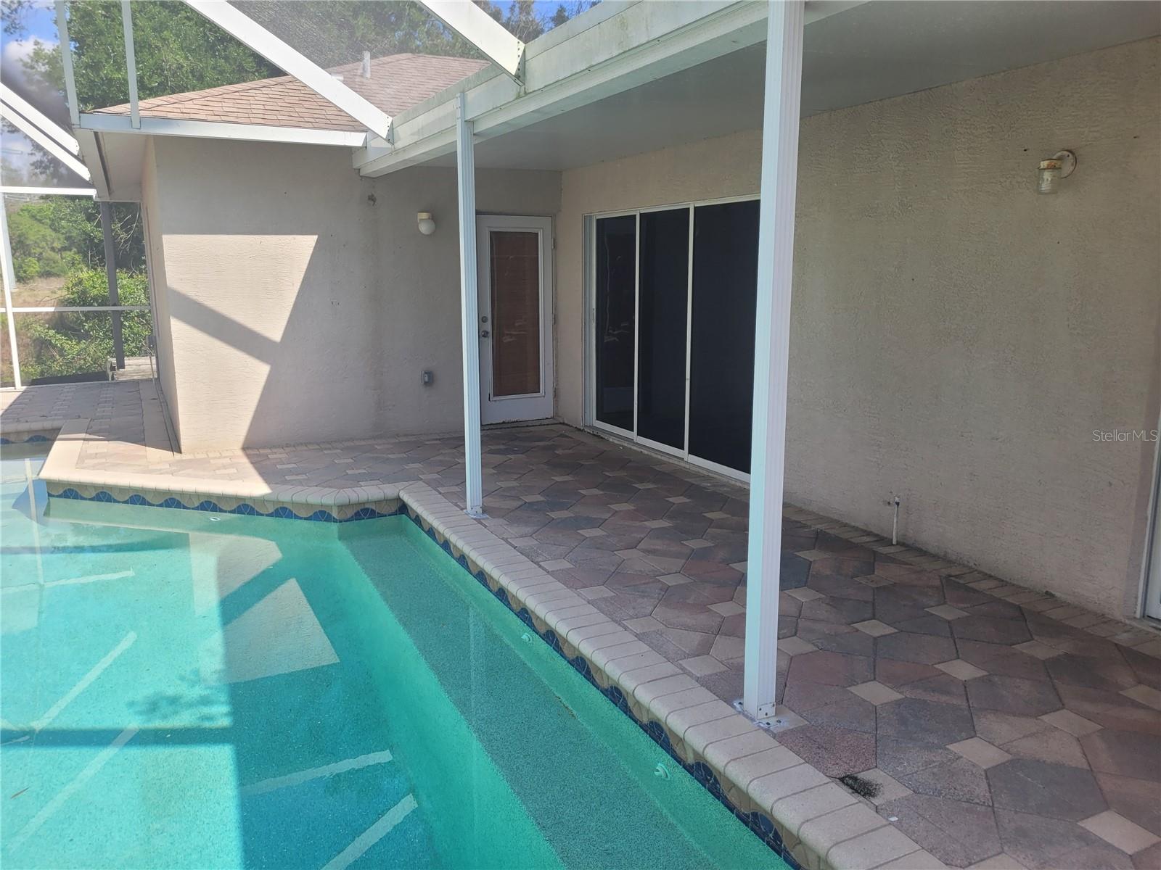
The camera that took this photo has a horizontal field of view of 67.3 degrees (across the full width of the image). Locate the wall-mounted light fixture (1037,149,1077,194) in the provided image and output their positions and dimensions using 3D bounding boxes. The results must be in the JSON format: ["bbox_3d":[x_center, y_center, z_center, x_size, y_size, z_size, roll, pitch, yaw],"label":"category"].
[{"bbox_3d":[2.148,-1.198,3.966,0.140,0.195,0.120,-6,12,-26],"label":"wall-mounted light fixture"}]

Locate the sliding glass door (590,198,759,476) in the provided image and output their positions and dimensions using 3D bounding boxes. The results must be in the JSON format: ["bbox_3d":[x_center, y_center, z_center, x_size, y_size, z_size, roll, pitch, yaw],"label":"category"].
[{"bbox_3d":[0.695,-0.853,7.202,0.110,2.020,2.680,-6,12,-26],"label":"sliding glass door"}]

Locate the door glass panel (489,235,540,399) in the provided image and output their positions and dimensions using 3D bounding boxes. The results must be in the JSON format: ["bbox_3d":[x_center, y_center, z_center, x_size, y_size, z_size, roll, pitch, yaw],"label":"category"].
[{"bbox_3d":[-0.628,-1.185,8.632,0.560,1.630,0.030,-6,12,-26],"label":"door glass panel"}]

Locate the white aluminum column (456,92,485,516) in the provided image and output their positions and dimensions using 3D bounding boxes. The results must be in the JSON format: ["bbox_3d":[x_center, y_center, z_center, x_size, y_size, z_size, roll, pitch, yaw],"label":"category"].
[{"bbox_3d":[-0.691,-0.764,5.452,0.085,2.580,0.088,-6,12,-26],"label":"white aluminum column"}]

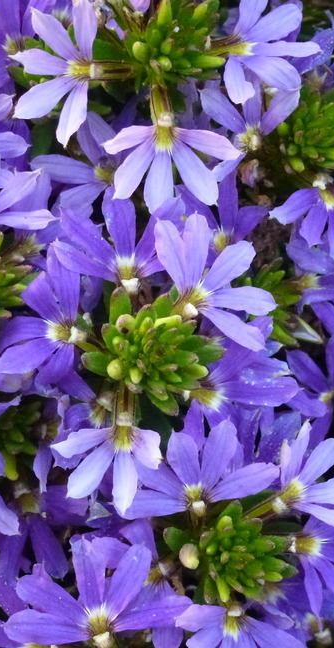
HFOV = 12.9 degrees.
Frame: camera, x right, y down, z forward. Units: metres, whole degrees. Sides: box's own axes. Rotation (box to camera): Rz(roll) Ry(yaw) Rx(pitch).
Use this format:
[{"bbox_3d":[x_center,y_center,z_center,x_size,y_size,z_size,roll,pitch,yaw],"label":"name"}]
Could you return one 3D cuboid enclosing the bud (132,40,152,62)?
[{"bbox_3d":[-0.005,-0.057,0.310,0.004,0.005,0.004,-7,40,6],"label":"bud"}]

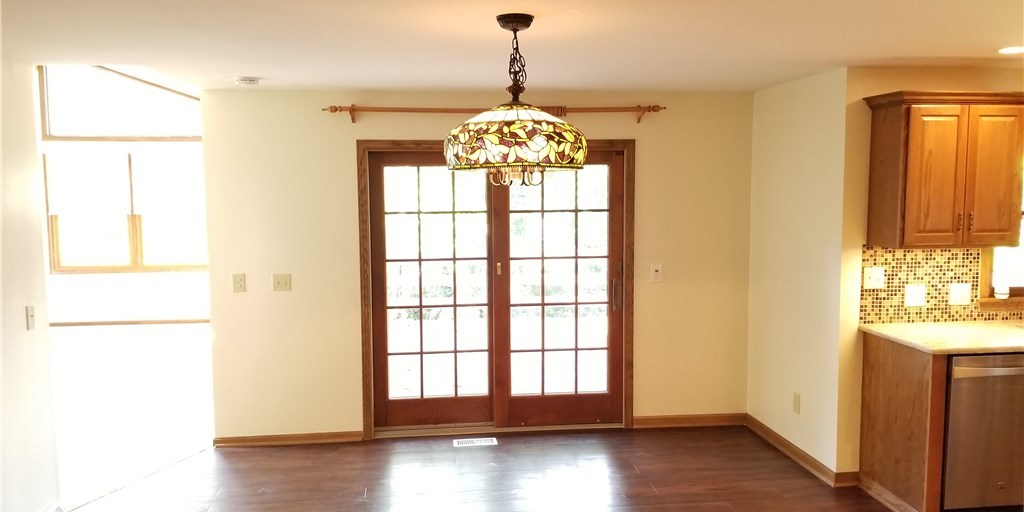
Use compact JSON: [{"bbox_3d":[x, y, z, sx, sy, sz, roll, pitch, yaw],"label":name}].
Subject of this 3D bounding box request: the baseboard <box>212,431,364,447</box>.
[{"bbox_3d":[-1.534,1.260,5.303,1.008,0.078,0.026,-1,5,-7],"label":"baseboard"}]

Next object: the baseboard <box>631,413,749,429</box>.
[{"bbox_3d":[1.310,1.210,5.636,0.866,0.080,0.026,-1,5,-7],"label":"baseboard"}]

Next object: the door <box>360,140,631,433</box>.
[{"bbox_3d":[-0.089,0.234,5.435,1.927,2.078,0.117,-1,5,-7],"label":"door"}]

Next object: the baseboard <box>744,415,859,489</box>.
[{"bbox_3d":[1.873,1.255,5.090,0.156,0.080,1.247,-1,5,-7],"label":"baseboard"}]

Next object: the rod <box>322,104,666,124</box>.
[{"bbox_3d":[-0.090,-0.965,5.218,2.323,0.124,0.149,-1,5,-7],"label":"rod"}]

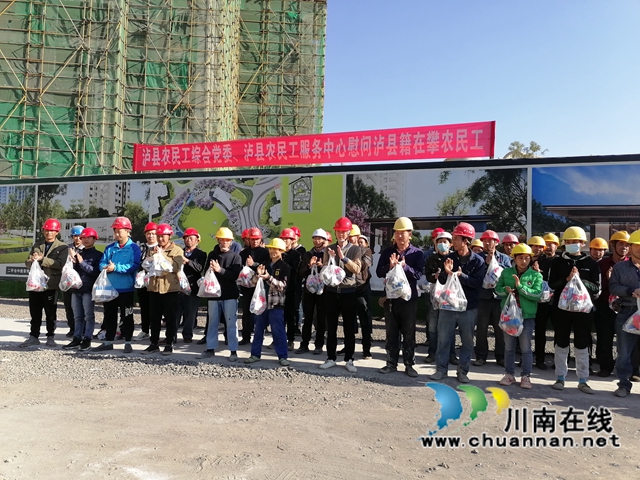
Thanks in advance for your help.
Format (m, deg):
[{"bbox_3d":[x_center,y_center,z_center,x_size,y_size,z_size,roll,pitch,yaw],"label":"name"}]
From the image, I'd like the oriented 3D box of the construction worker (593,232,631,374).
[{"bbox_3d":[3.510,0.756,5.970,0.540,1.728,0.460,0,-2,27],"label":"construction worker"}]

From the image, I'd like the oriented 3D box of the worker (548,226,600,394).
[{"bbox_3d":[2.716,0.742,5.304,0.540,1.760,0.460,1,-1,21],"label":"worker"}]

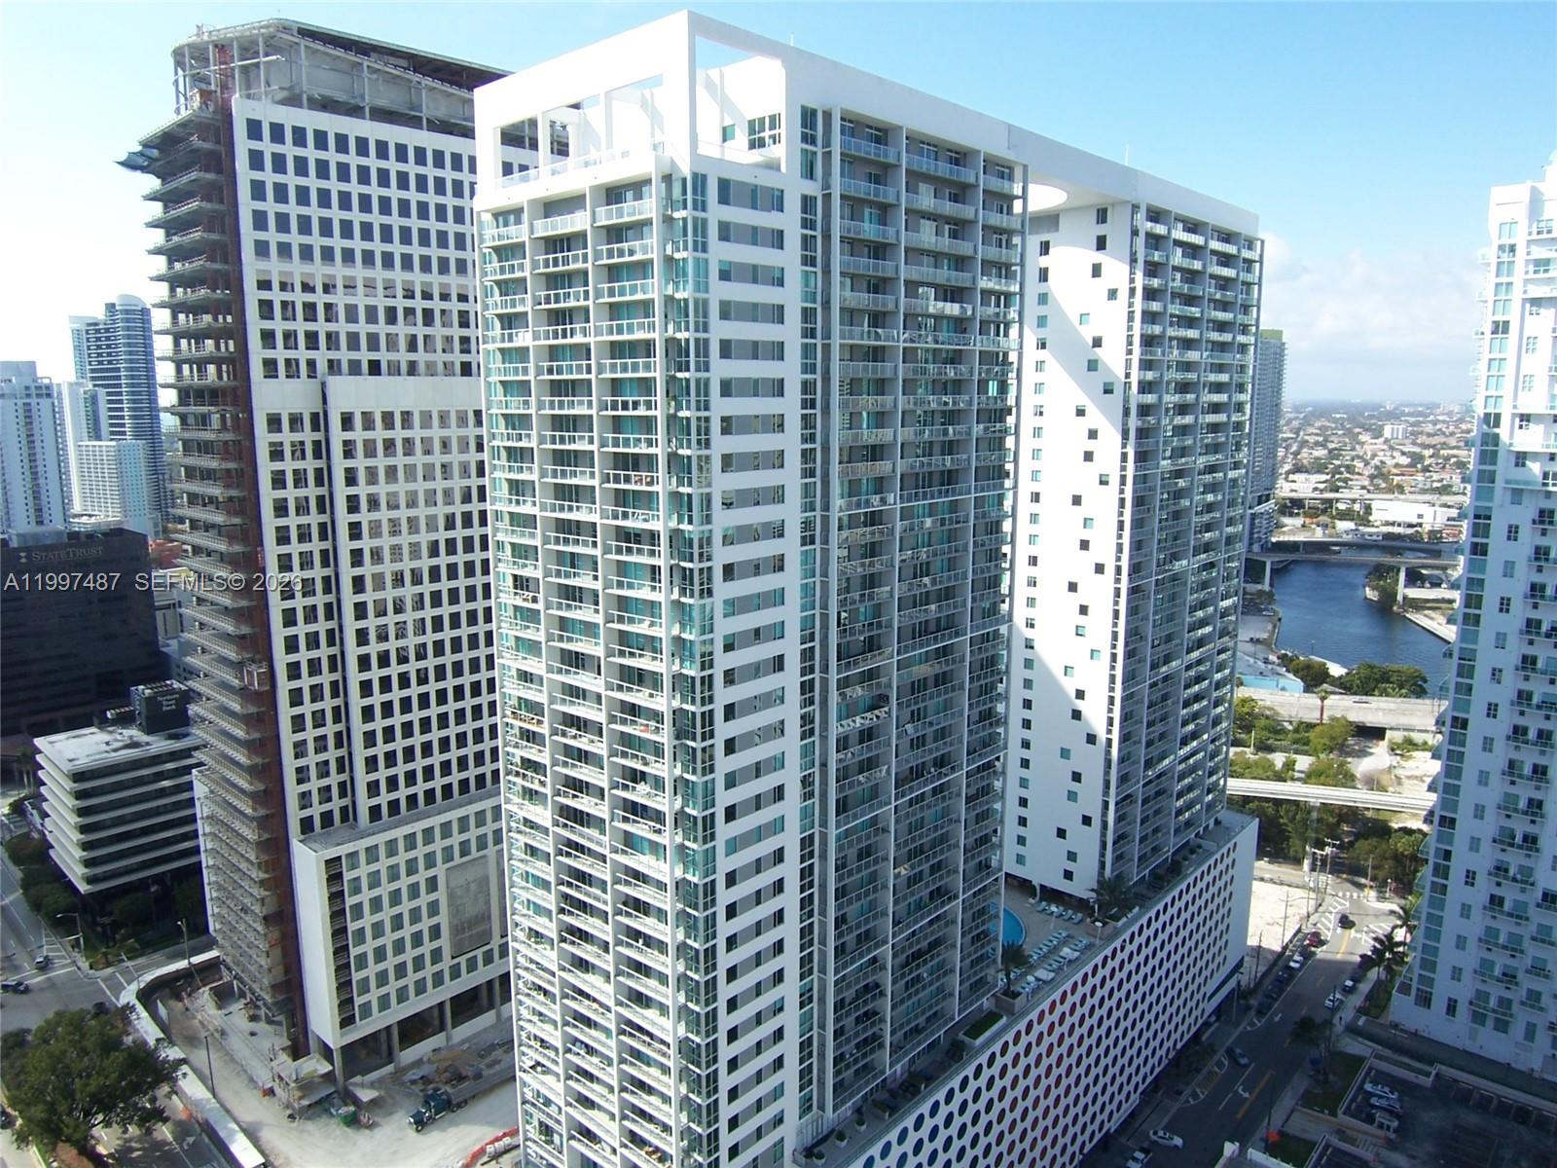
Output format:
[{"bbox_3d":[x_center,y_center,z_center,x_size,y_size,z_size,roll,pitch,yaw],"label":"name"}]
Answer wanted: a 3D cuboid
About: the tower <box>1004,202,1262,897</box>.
[{"bbox_3d":[48.626,-7.106,160.042,28.500,96.700,47.500,9,14,42],"label":"tower"}]

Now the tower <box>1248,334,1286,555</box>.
[{"bbox_3d":[313.672,-91.808,683.088,28.000,145.000,28.000,7,12,34],"label":"tower"}]

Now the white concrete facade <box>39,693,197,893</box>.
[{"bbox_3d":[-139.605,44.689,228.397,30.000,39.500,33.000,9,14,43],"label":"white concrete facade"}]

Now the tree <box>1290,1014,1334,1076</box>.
[{"bbox_3d":[82.673,71.245,158.790,6.570,9.910,6.570,9,14,42],"label":"tree"}]

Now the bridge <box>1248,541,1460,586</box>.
[{"bbox_3d":[315.884,-7.382,574.186,125.000,18.000,12.000,3,11,17],"label":"bridge"}]

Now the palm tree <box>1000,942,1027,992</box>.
[{"bbox_3d":[27.274,45.068,120.956,3.570,6.250,3.570,0,10,0],"label":"palm tree"}]

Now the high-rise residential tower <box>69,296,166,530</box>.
[{"bbox_3d":[-539.283,-141.362,854.740,58.000,189.000,40.000,8,13,38],"label":"high-rise residential tower"}]

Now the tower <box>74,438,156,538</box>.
[{"bbox_3d":[-483.029,-65.470,752.605,49.000,75.000,18.500,6,12,30],"label":"tower"}]

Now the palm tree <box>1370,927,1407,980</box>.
[{"bbox_3d":[107.995,66.354,182.589,7.120,10.980,7.120,9,14,42],"label":"palm tree"}]

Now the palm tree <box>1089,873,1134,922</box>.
[{"bbox_3d":[44.876,42.060,139.054,6.080,6.080,6.080,9,14,42],"label":"palm tree"}]

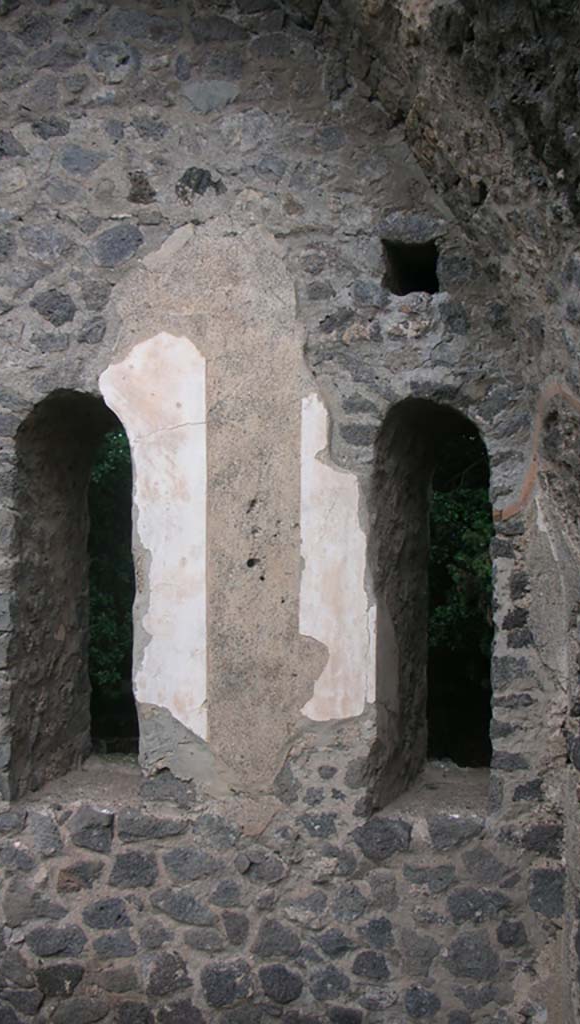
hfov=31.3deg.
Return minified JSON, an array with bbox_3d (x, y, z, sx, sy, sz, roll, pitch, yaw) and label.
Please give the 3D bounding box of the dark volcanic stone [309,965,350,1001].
[{"bbox_3d":[0.128,1.503,3.341,0.134,0.112,0.100,0,-4,3],"label":"dark volcanic stone"}]

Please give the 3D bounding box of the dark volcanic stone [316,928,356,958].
[{"bbox_3d":[0.157,1.457,3.497,0.134,0.099,0.086,0,-3,0],"label":"dark volcanic stone"}]

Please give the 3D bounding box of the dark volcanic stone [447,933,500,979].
[{"bbox_3d":[0.644,1.557,3.634,0.184,0.157,0.122,0,-4,0],"label":"dark volcanic stone"}]

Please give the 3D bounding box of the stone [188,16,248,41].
[{"bbox_3d":[-0.264,-1.813,3.882,0.211,0.102,0.106,0,-4,0],"label":"stone"}]

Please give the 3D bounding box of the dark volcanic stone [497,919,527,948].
[{"bbox_3d":[0.748,1.423,3.496,0.101,0.099,0.080,0,-3,0],"label":"dark volcanic stone"}]

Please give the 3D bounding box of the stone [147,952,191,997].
[{"bbox_3d":[-0.471,1.792,4.013,0.164,0.166,0.124,0,-2,0],"label":"stone"}]

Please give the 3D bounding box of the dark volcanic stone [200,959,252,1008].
[{"bbox_3d":[-0.201,1.514,3.362,0.167,0.156,0.110,0,-4,3],"label":"dark volcanic stone"}]

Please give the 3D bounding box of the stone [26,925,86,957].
[{"bbox_3d":[-0.791,1.453,3.510,0.208,0.105,0.111,0,-3,0],"label":"stone"}]

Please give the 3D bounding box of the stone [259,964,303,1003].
[{"bbox_3d":[-0.028,1.510,3.349,0.141,0.118,0.100,0,-4,3],"label":"stone"}]

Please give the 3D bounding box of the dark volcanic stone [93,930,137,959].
[{"bbox_3d":[-0.611,1.514,3.624,0.143,0.095,0.084,0,-4,0],"label":"dark volcanic stone"}]

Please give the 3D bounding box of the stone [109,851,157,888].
[{"bbox_3d":[-0.555,1.260,3.650,0.164,0.130,0.105,0,-4,0],"label":"stone"}]

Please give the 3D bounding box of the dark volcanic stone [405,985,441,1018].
[{"bbox_3d":[0.437,1.611,3.435,0.115,0.106,0.100,0,-3,0],"label":"dark volcanic stone"}]

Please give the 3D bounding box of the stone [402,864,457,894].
[{"bbox_3d":[0.473,1.244,3.514,0.182,0.093,0.097,0,-3,0],"label":"stone"}]

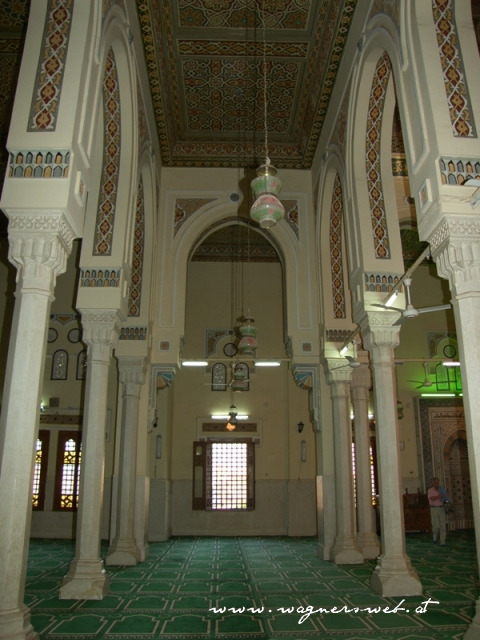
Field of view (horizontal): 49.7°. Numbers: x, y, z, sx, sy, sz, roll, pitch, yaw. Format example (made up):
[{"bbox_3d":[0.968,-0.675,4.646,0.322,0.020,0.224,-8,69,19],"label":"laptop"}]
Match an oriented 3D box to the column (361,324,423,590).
[{"bbox_3d":[2.314,2.020,8.229,0.620,4.141,0.620,0,-17,-2],"label":"column"}]

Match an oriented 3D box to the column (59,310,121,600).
[{"bbox_3d":[-2.263,1.964,8.150,0.620,4.247,0.620,0,-17,-2],"label":"column"}]

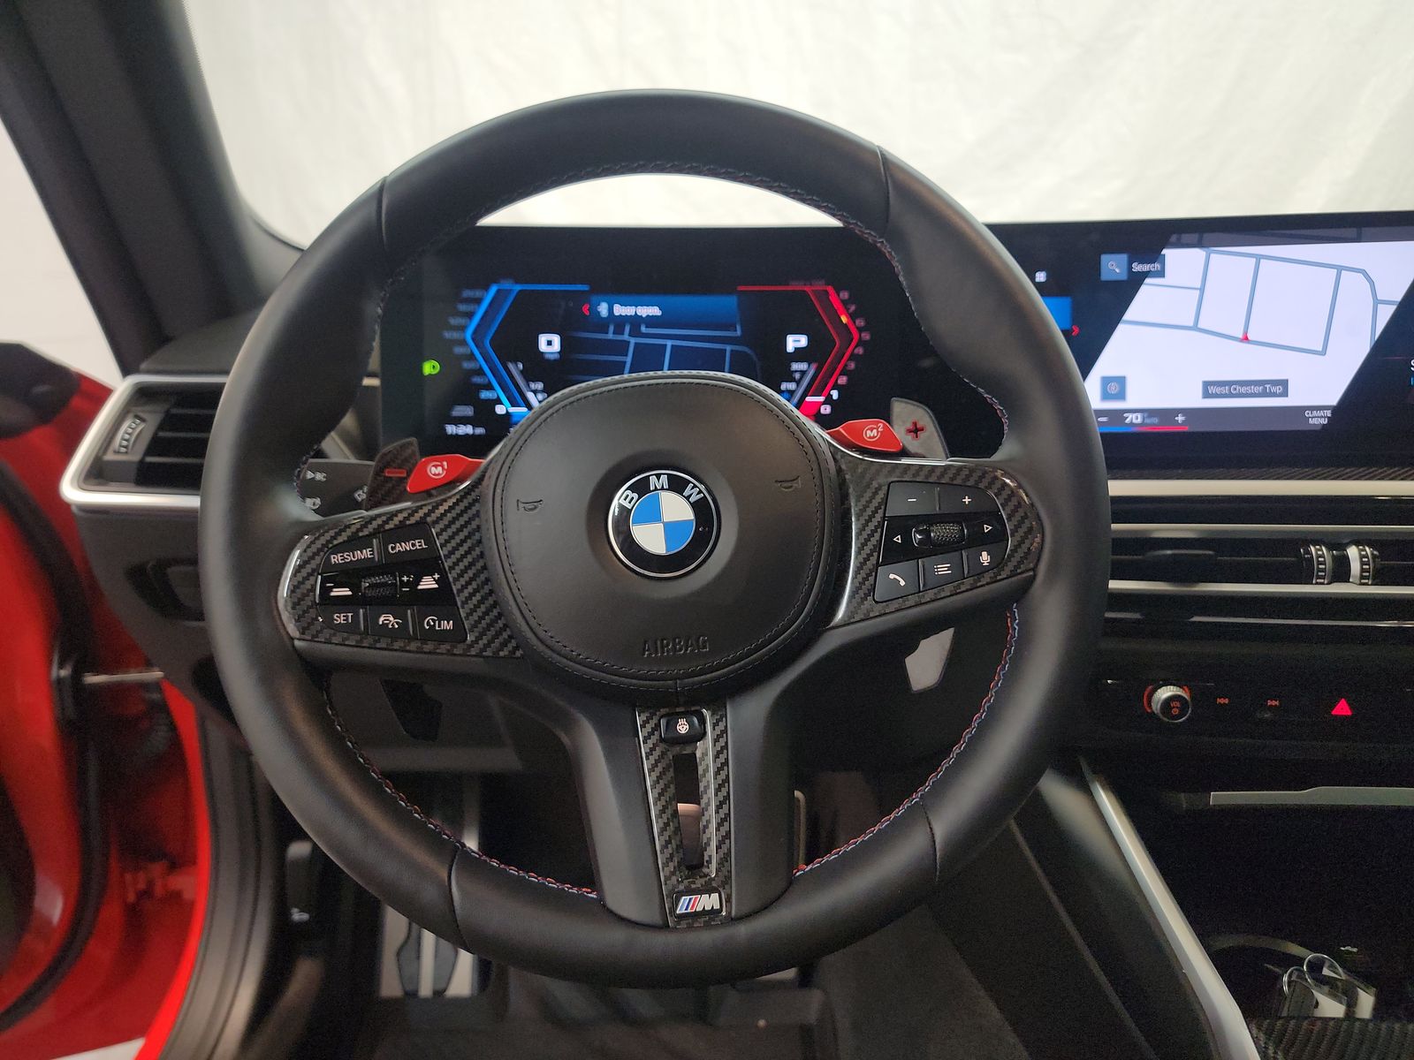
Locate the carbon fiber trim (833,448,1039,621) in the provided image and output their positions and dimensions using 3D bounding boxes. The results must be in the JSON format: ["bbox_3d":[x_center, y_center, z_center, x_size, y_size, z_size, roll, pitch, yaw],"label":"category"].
[{"bbox_3d":[0.093,0.002,0.414,0.092,0.071,0.025,-5,-9,-2],"label":"carbon fiber trim"}]

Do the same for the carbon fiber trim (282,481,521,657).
[{"bbox_3d":[-0.125,0.020,0.407,0.094,0.071,0.025,-5,-9,-2],"label":"carbon fiber trim"}]

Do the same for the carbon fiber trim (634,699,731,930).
[{"bbox_3d":[-0.007,0.112,0.387,0.035,0.083,0.016,-5,-9,-2],"label":"carbon fiber trim"}]

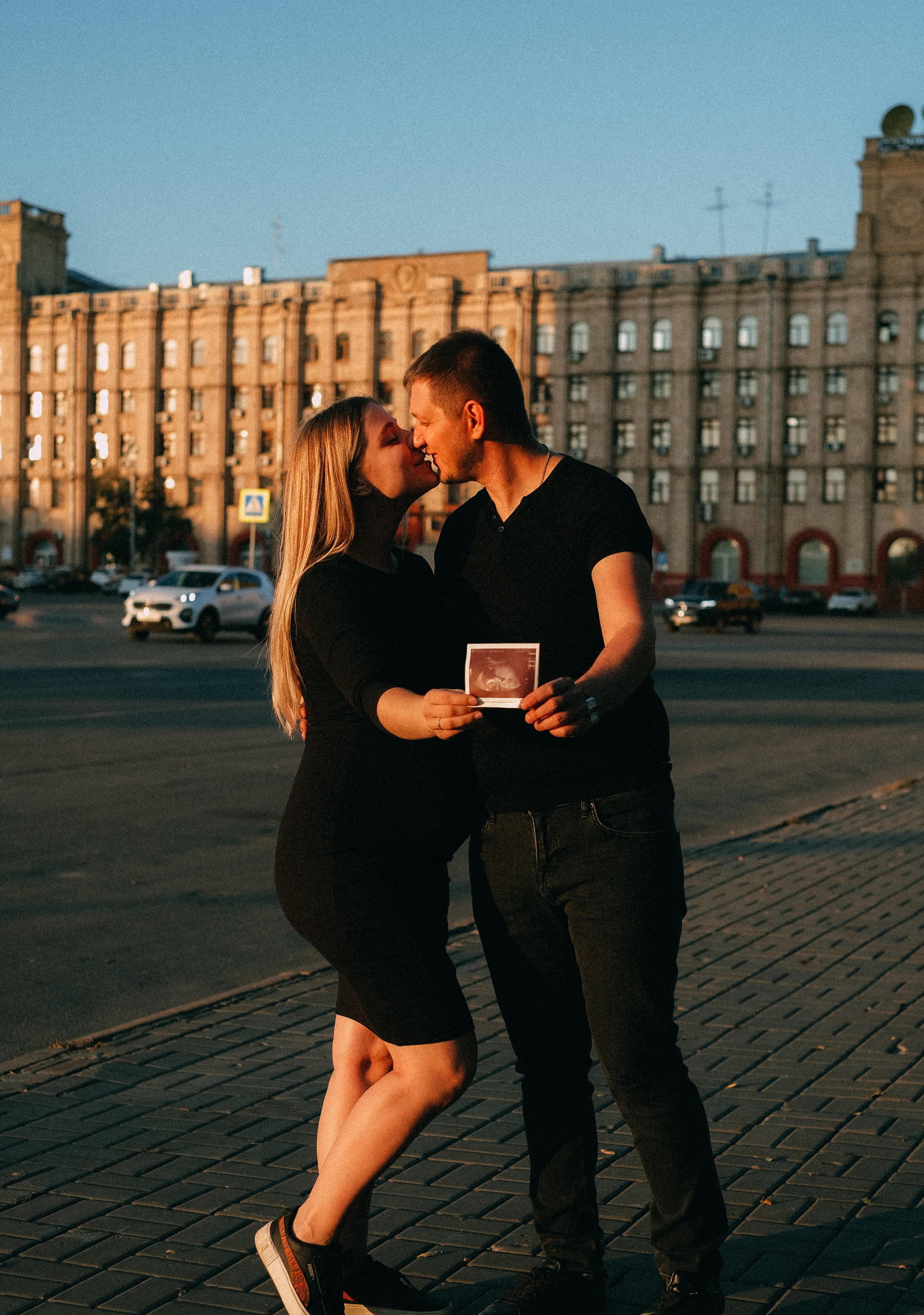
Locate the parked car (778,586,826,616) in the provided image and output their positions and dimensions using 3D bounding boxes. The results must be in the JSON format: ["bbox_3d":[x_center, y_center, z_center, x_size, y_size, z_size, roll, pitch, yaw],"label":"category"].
[{"bbox_3d":[18.417,-2.996,110.000,1.760,1.460,4.400,2,2,24],"label":"parked car"}]

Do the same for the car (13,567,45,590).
[{"bbox_3d":[-28.035,-5.237,135.000,1.760,1.500,4.350,2,2,18],"label":"car"}]

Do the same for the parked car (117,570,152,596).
[{"bbox_3d":[-20.467,-4.618,128.000,1.740,1.530,4.250,1,2,5],"label":"parked car"}]

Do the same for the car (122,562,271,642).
[{"bbox_3d":[-5.696,-1.220,45.169,1.860,1.645,4.485,2,2,22],"label":"car"}]

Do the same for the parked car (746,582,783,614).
[{"bbox_3d":[15.994,-3.096,110.000,1.780,1.540,4.400,2,2,24],"label":"parked car"}]

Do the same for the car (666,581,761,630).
[{"bbox_3d":[8.206,-1.660,66.300,1.850,1.680,4.550,2,2,30],"label":"car"}]

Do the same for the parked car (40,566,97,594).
[{"bbox_3d":[-24.448,-4.841,127.000,1.770,1.500,4.400,2,2,19],"label":"parked car"}]

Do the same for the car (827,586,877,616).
[{"bbox_3d":[20.895,-2.996,109.000,1.740,1.500,4.200,2,2,26],"label":"car"}]

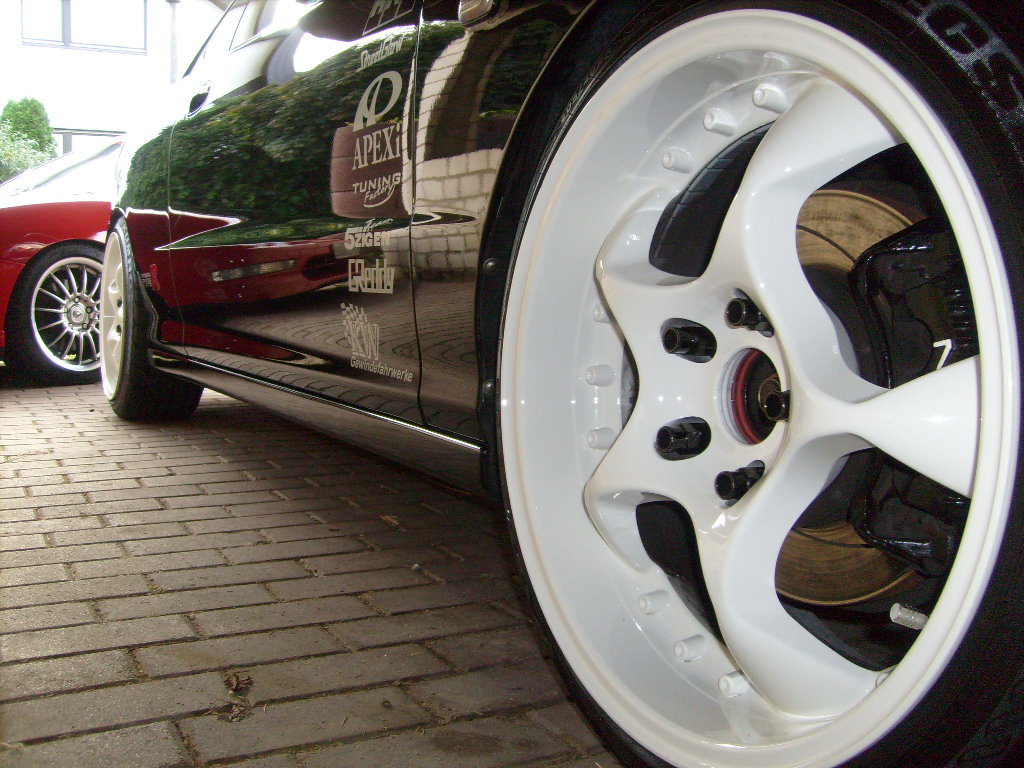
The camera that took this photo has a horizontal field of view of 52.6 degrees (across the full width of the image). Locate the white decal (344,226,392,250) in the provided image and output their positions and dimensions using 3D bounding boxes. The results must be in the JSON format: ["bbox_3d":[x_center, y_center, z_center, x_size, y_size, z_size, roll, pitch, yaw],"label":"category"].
[{"bbox_3d":[-0.168,-0.170,1.199,0.002,0.025,0.147,-3,6,-28],"label":"white decal"}]

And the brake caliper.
[{"bbox_3d":[0.273,0.006,0.615,0.115,0.207,0.107,0,0,-29],"label":"brake caliper"}]

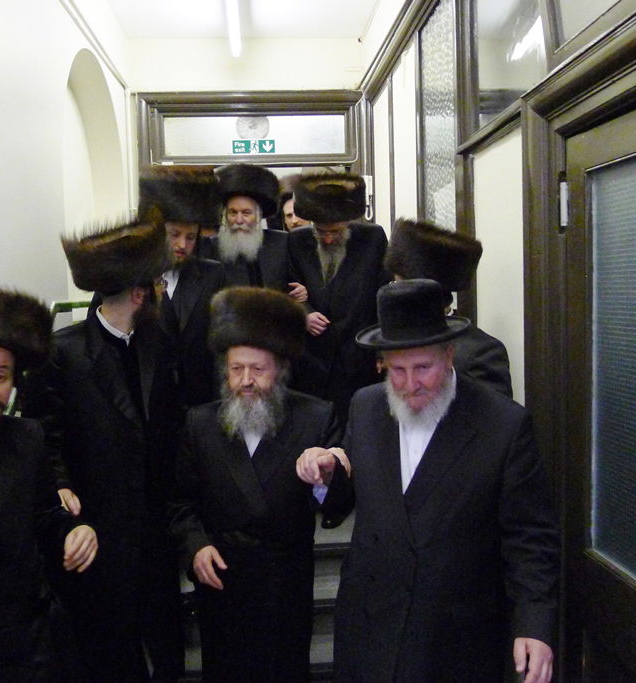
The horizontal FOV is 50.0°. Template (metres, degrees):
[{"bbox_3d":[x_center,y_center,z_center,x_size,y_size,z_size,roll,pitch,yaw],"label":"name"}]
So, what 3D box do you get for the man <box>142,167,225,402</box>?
[{"bbox_3d":[-0.655,0.198,2.956,0.560,1.850,0.400,-3,4,-15],"label":"man"}]

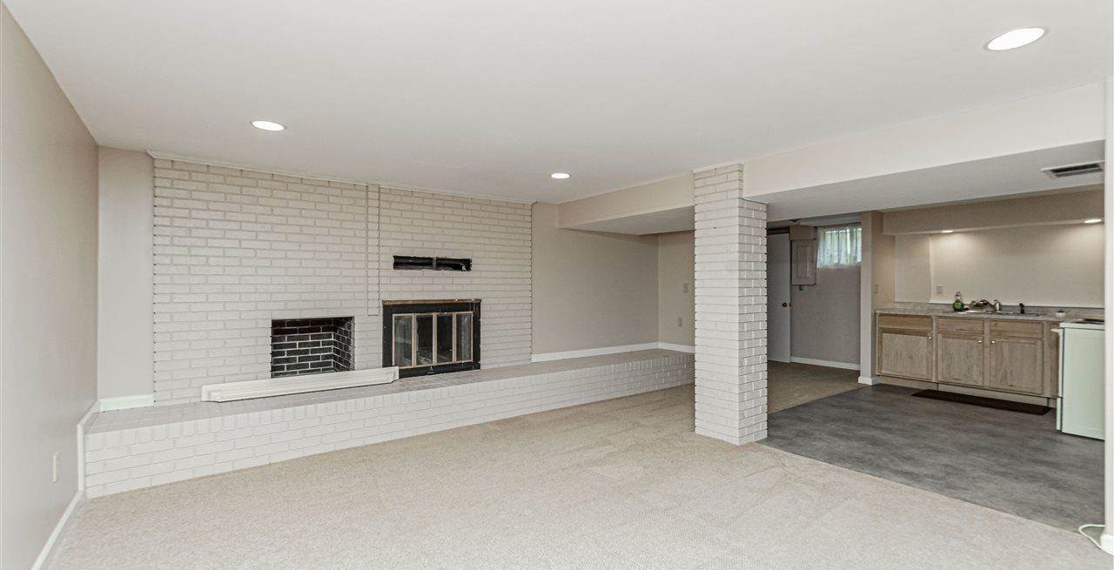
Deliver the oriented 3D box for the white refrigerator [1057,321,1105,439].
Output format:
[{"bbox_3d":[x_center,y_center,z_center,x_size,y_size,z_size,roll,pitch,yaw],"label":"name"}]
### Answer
[{"bbox_3d":[4.644,0.762,3.824,0.740,0.912,0.685,0,0,-38],"label":"white refrigerator"}]

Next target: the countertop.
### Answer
[{"bbox_3d":[4.785,0.295,5.080,0.640,0.124,2.095,0,0,-38],"label":"countertop"}]

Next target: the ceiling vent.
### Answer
[{"bbox_3d":[2.980,-0.652,2.665,0.370,0.028,0.237,0,0,-38],"label":"ceiling vent"}]

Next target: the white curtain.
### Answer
[{"bbox_3d":[4.189,-0.567,6.815,0.100,0.610,0.670,0,0,-38],"label":"white curtain"}]

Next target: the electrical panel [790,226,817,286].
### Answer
[{"bbox_3d":[3.828,-0.444,7.206,0.095,0.915,0.360,0,0,-38],"label":"electrical panel"}]

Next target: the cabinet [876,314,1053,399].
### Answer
[{"bbox_3d":[4.633,0.774,5.293,0.600,0.838,1.520,0,0,-38],"label":"cabinet"}]

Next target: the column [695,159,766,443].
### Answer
[{"bbox_3d":[1.420,0.144,3.782,0.399,2.140,0.393,0,0,-38],"label":"column"}]

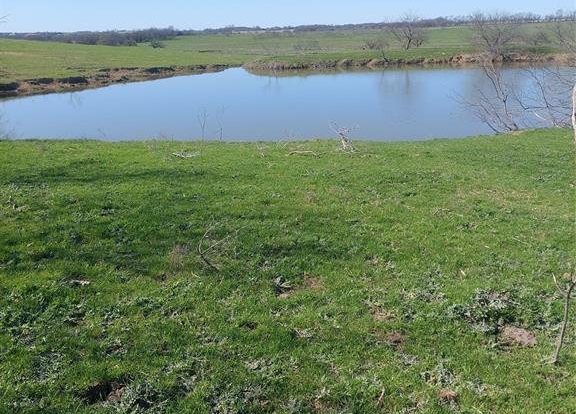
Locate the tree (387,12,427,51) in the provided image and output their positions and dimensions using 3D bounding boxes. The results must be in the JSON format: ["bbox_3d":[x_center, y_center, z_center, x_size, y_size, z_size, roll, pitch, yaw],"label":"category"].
[{"bbox_3d":[12.685,-18.786,57.000,4.300,4.100,4.100,-1,18,0],"label":"tree"}]

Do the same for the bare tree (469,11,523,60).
[{"bbox_3d":[19.678,-16.217,50.500,5.000,4.500,4.600,-1,18,0],"label":"bare tree"}]

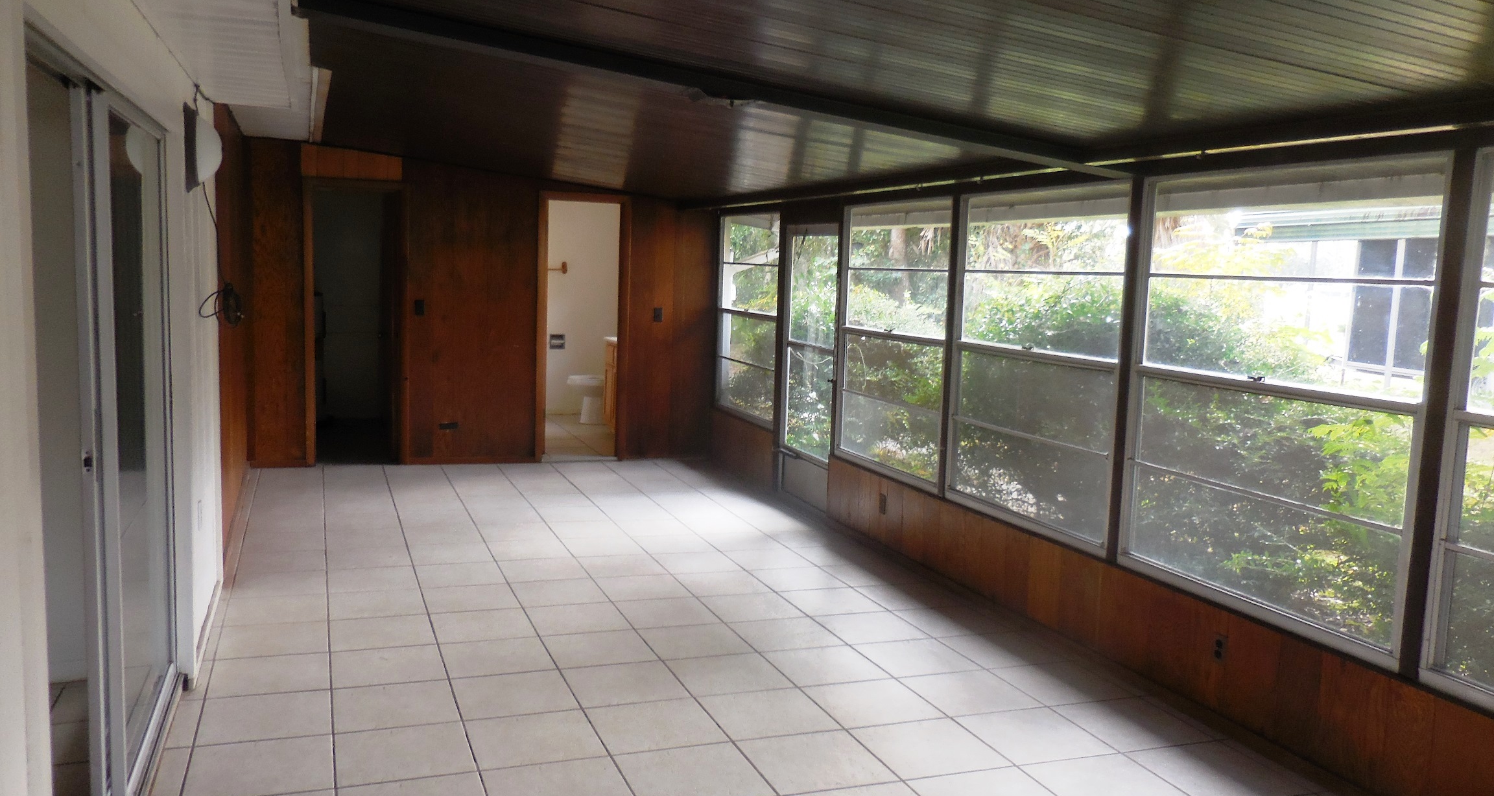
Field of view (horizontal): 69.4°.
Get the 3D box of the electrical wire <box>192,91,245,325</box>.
[{"bbox_3d":[-2.397,-0.797,4.939,0.110,1.055,1.343,0,7,-22],"label":"electrical wire"}]

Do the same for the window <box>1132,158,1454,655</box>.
[{"bbox_3d":[1.881,-0.030,3.958,0.079,1.584,1.289,0,7,-22],"label":"window"}]

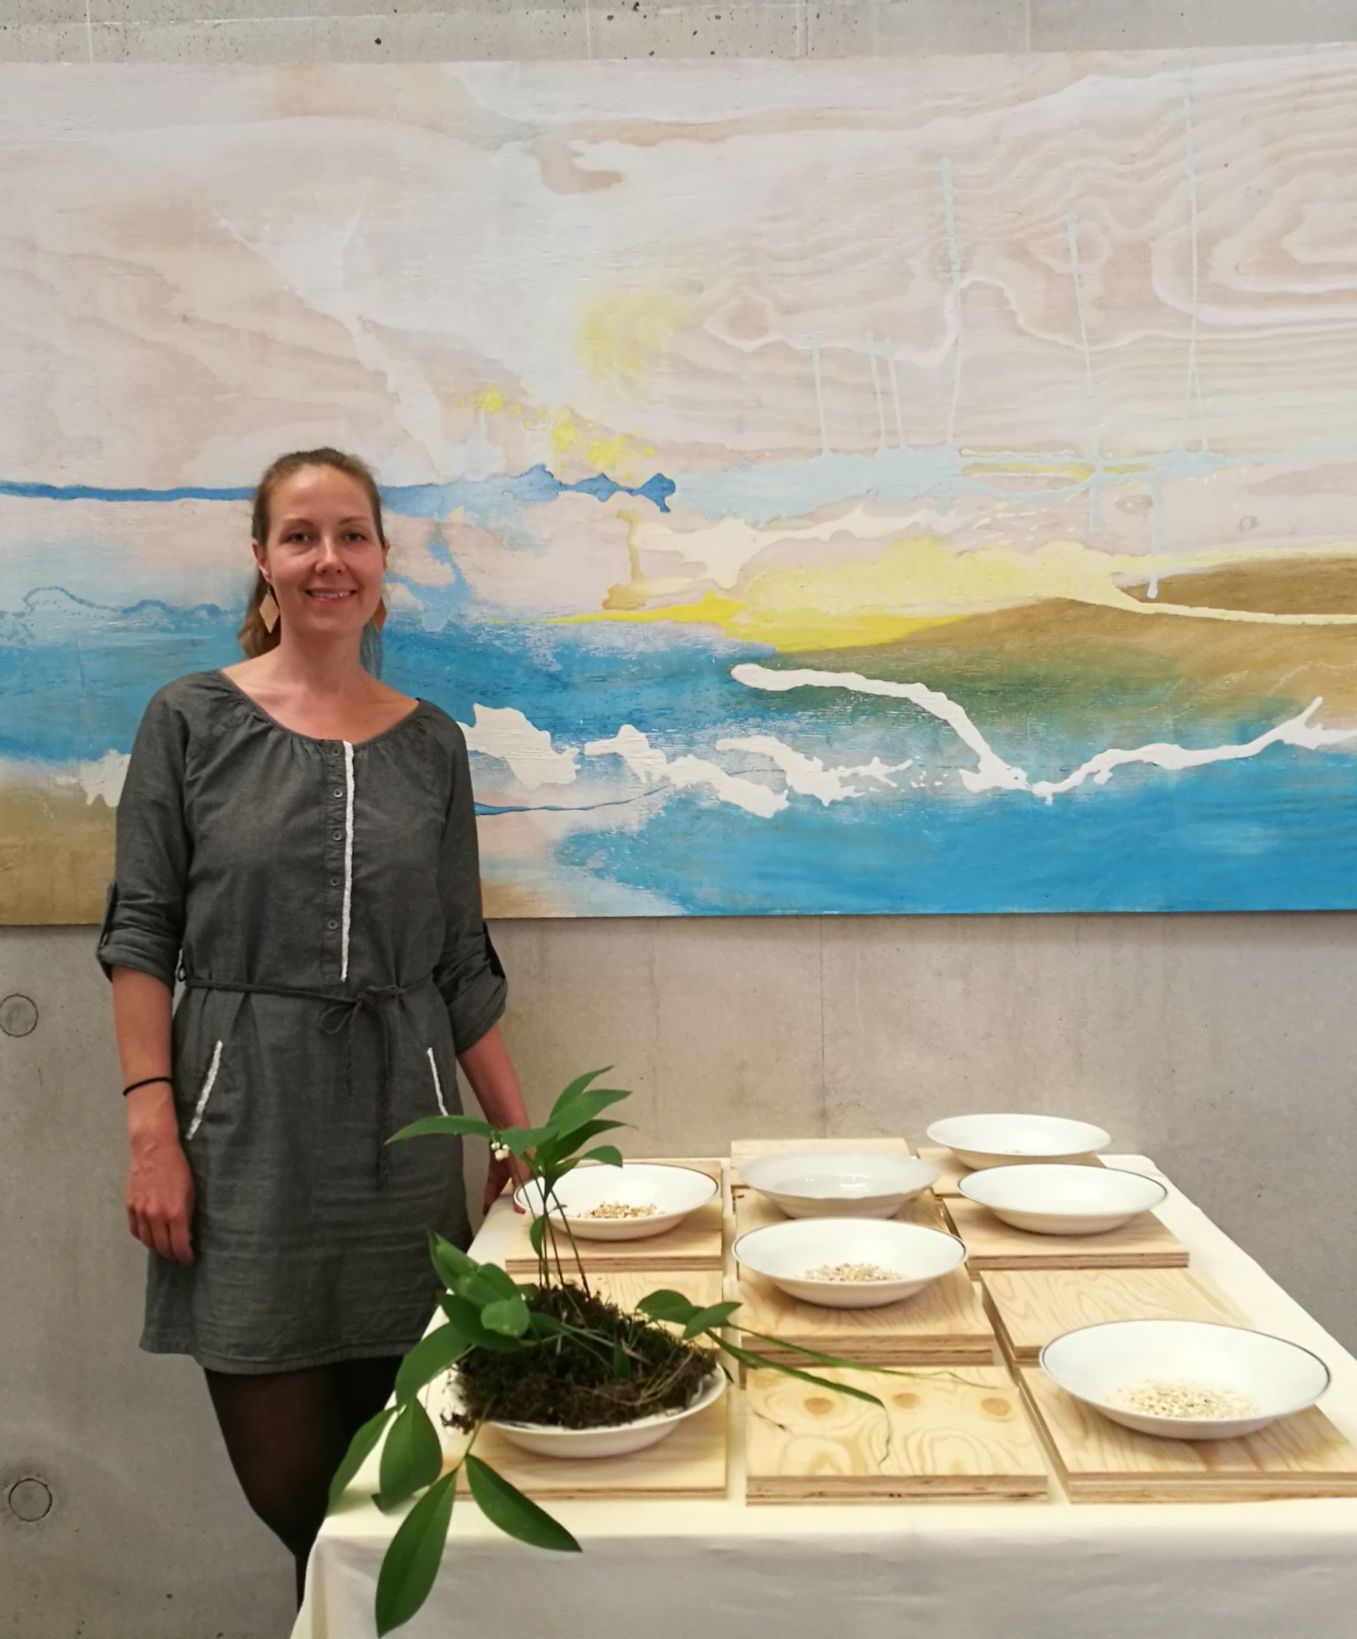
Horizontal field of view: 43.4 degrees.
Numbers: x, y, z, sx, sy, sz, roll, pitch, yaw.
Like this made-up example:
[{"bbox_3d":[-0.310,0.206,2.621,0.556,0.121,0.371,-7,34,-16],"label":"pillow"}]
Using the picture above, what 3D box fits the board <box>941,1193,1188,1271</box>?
[{"bbox_3d":[0.413,0.457,1.855,0.220,0.029,0.220,-1,2,2],"label":"board"}]

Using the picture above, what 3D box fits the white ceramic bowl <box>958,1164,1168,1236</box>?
[{"bbox_3d":[0.416,0.421,1.844,0.227,0.040,0.227,-1,2,2],"label":"white ceramic bowl"}]

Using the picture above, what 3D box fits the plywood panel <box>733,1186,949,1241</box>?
[{"bbox_3d":[0.177,0.462,1.933,0.220,0.024,0.220,-1,2,2],"label":"plywood panel"}]

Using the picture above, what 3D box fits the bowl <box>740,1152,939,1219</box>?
[{"bbox_3d":[0.184,0.427,1.942,0.229,0.047,0.229,-1,2,2],"label":"bowl"}]

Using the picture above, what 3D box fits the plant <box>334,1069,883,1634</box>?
[{"bbox_3d":[-0.045,0.365,1.291,0.385,0.310,0.350,-1,2,2],"label":"plant"}]

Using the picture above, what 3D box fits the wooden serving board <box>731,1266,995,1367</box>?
[{"bbox_3d":[0.172,0.469,1.623,0.220,0.029,0.220,-1,2,2],"label":"wooden serving board"}]

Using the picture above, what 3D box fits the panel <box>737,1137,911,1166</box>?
[{"bbox_3d":[0.181,0.451,2.196,0.220,0.031,0.220,-1,2,2],"label":"panel"}]

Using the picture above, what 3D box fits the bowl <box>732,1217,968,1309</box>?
[{"bbox_3d":[0.164,0.433,1.630,0.226,0.041,0.226,-1,2,2],"label":"bowl"}]

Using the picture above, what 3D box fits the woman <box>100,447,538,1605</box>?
[{"bbox_3d":[-0.447,0.382,2.130,0.540,1.680,0.310,-2,2,-14],"label":"woman"}]

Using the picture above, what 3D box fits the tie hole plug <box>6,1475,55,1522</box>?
[{"bbox_3d":[-0.976,1.028,2.573,0.063,0.063,0.015,-1,2,2],"label":"tie hole plug"}]

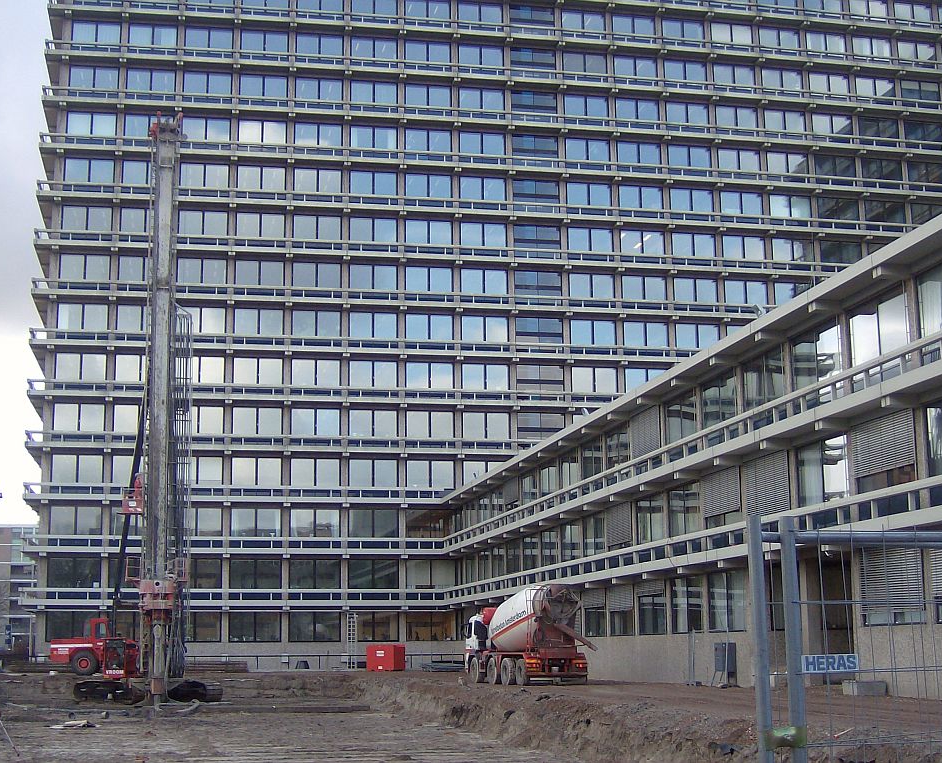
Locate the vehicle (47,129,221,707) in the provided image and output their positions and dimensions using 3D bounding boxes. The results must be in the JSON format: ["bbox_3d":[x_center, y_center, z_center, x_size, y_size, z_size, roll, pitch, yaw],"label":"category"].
[{"bbox_3d":[-15.084,1.412,63.127,6.400,26.300,6.800,1,-11,-10],"label":"vehicle"}]

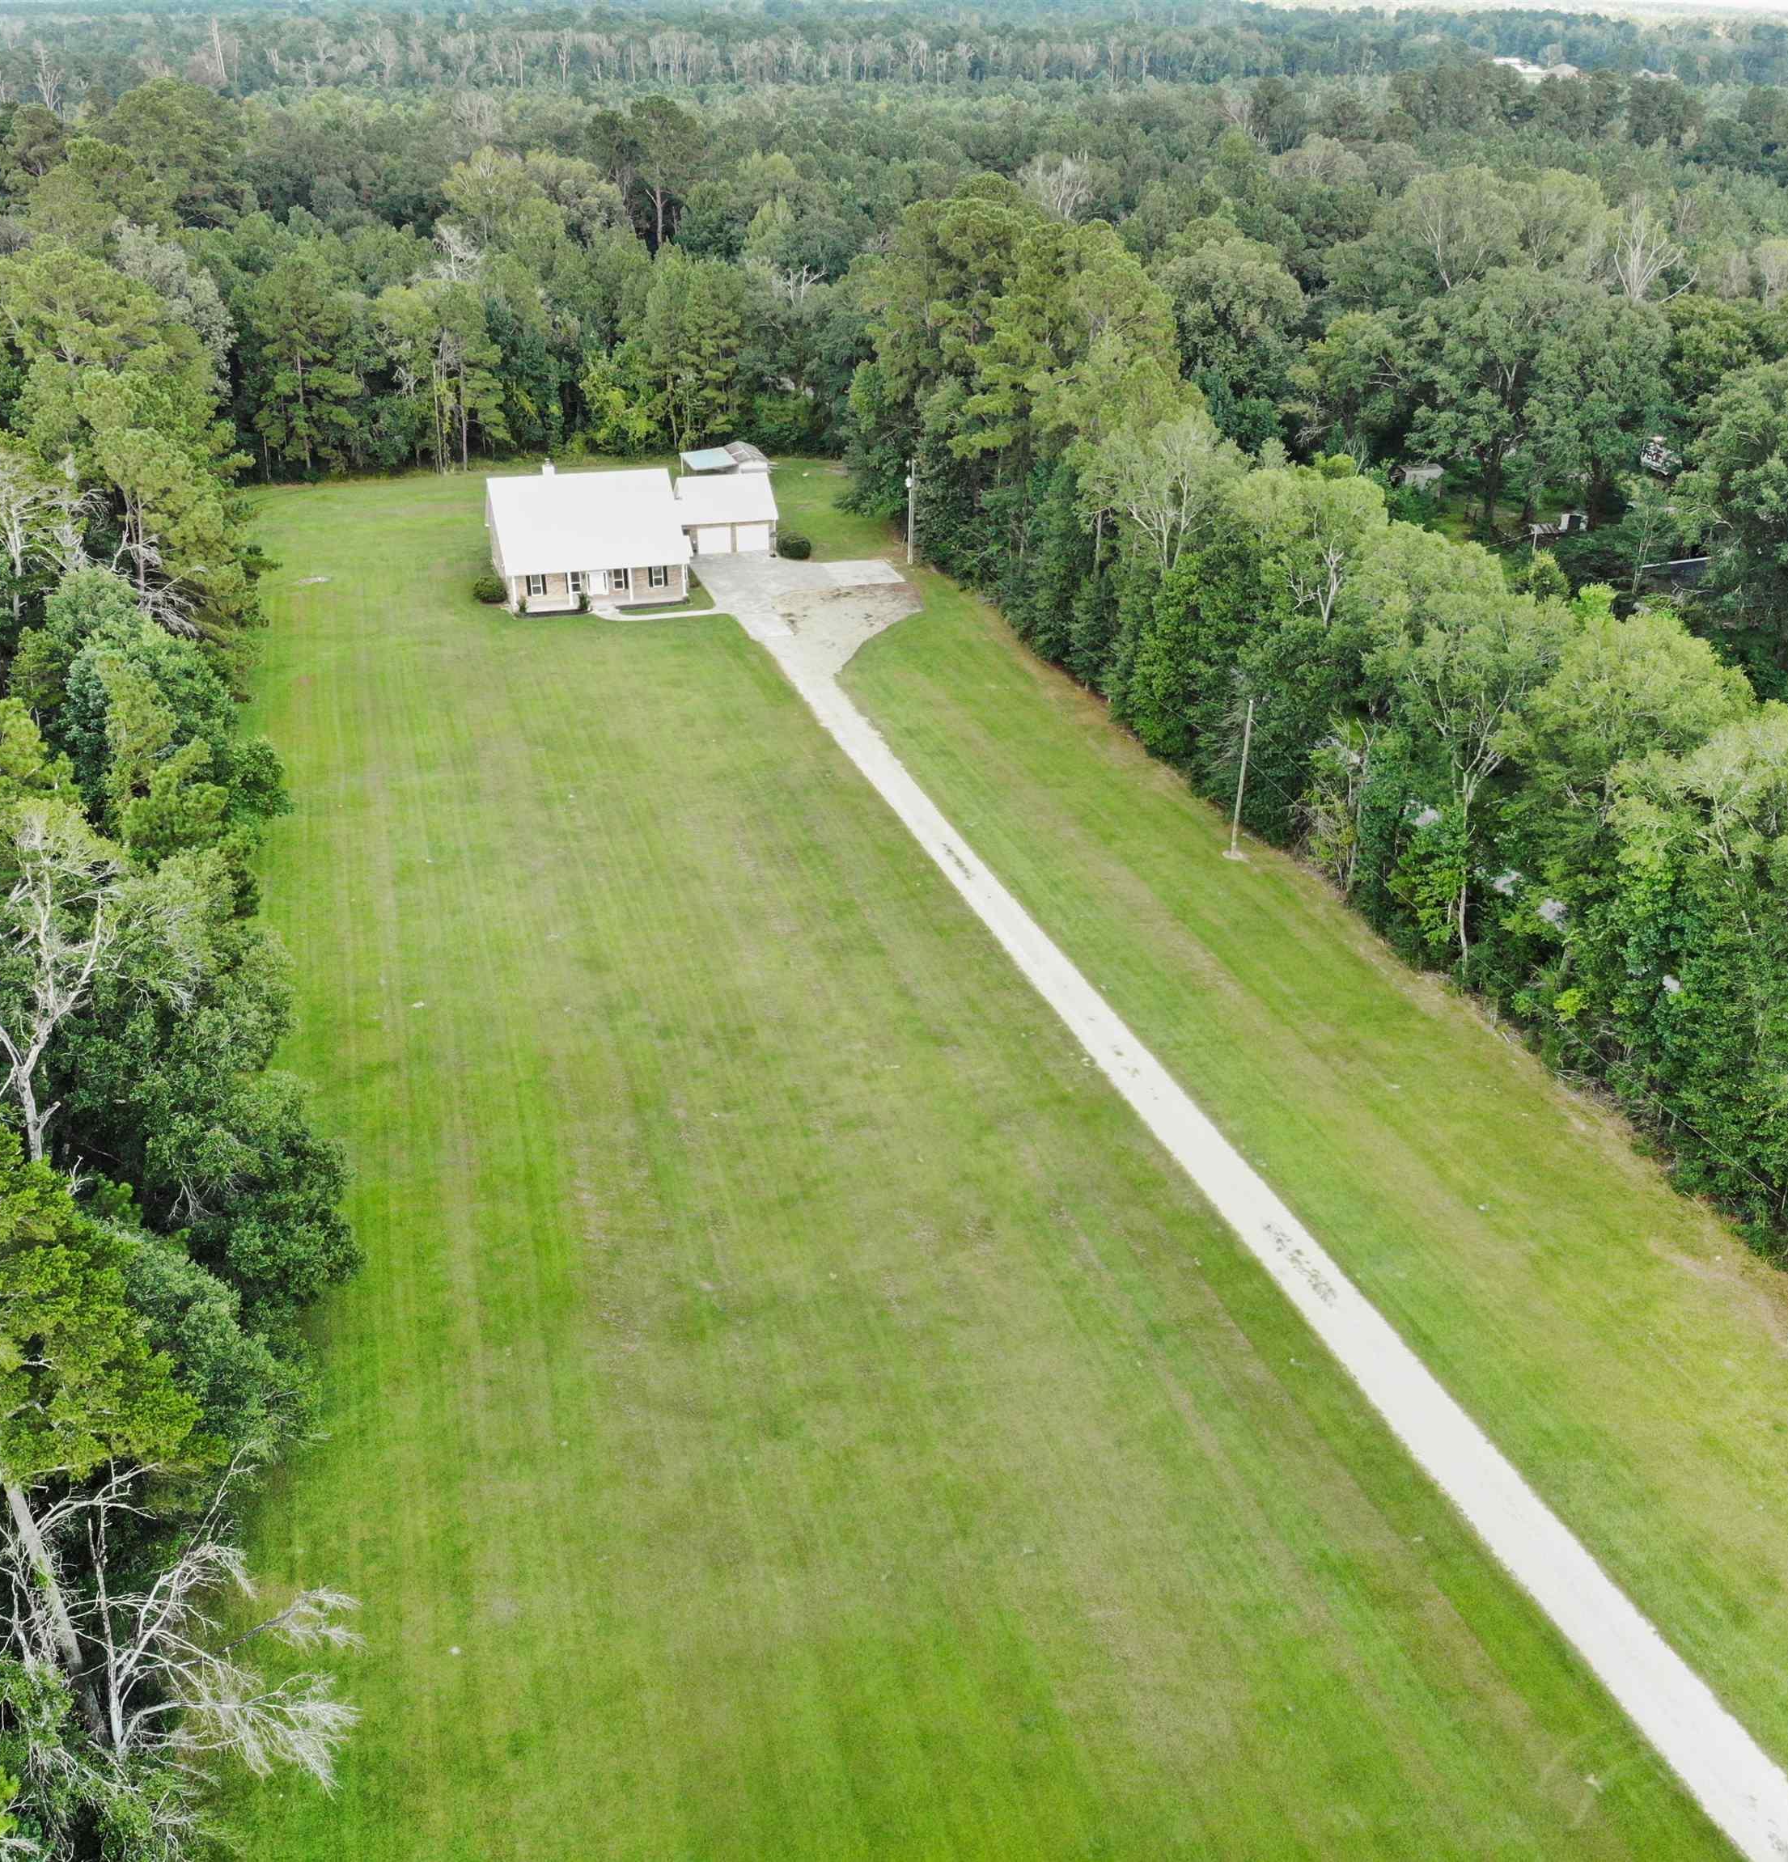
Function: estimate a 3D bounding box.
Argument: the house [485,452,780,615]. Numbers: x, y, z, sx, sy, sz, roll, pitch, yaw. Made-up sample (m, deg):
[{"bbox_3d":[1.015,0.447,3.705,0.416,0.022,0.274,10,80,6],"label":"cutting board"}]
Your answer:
[{"bbox_3d":[-19.570,-32.382,133.982,23.031,8.900,18.279,-8,29,-15],"label":"house"}]

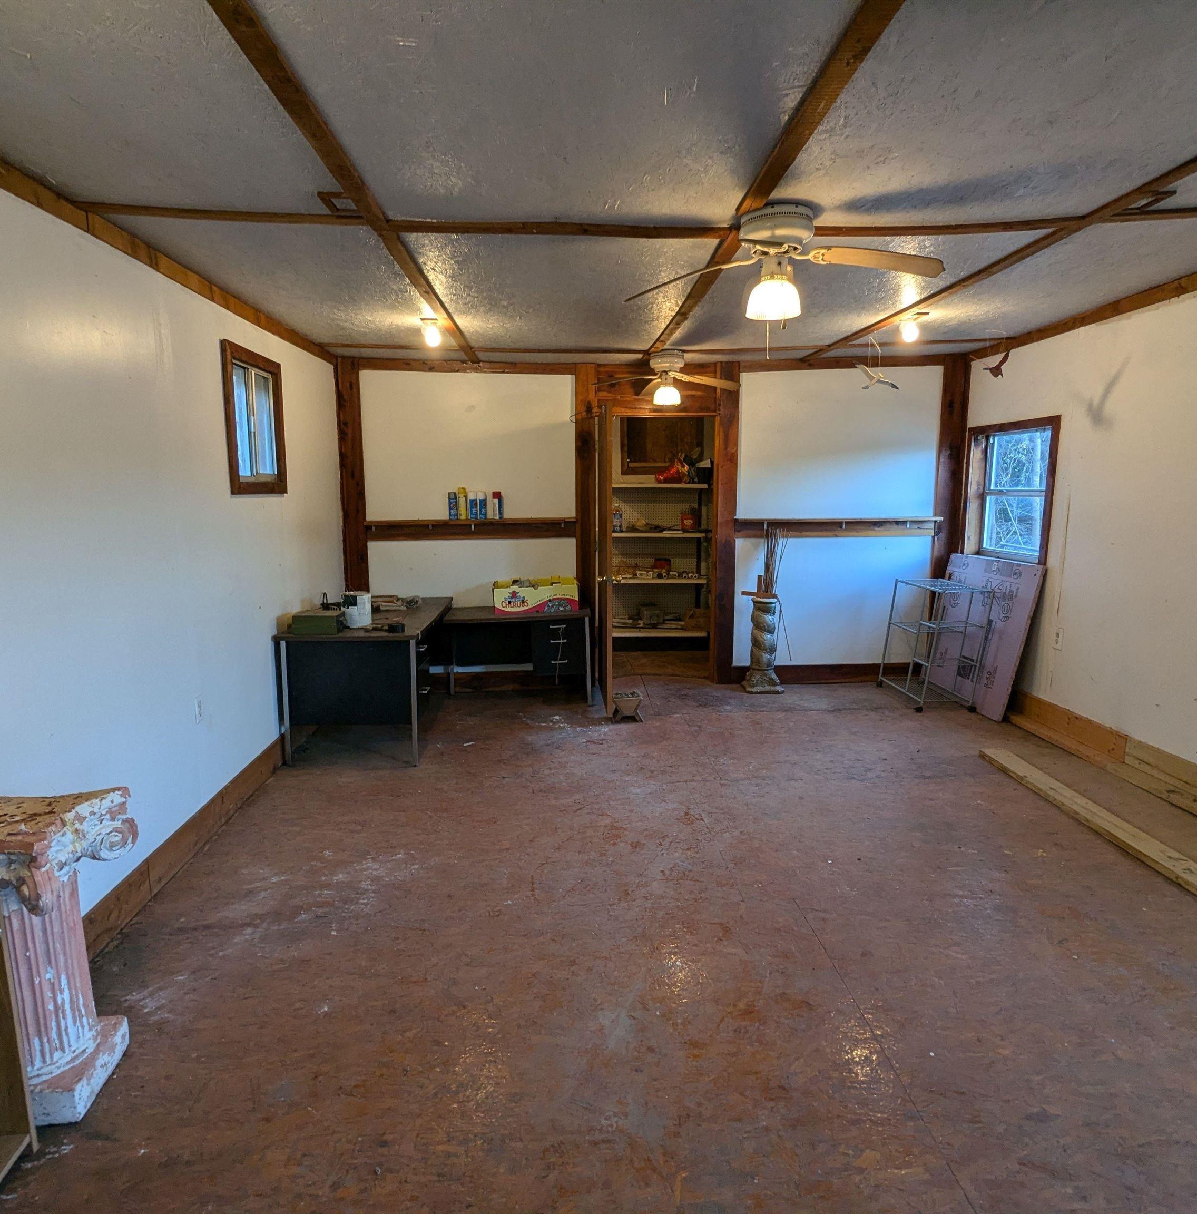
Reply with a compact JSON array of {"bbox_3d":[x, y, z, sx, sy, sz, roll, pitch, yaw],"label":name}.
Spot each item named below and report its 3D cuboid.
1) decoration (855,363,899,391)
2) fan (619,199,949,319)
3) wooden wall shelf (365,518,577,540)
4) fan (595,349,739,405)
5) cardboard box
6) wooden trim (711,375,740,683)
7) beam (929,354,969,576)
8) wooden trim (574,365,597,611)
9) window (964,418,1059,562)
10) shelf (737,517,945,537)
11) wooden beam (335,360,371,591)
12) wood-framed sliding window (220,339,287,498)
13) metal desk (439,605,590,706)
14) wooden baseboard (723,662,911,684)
[{"bbox_3d":[1.641,-1.358,4.413,0.290,0.160,0.180,-4,10,-22],"label":"decoration"},{"bbox_3d":[0.586,-1.130,2.475,1.072,0.329,1.072,1,9,13],"label":"fan"},{"bbox_3d":[-0.937,-0.578,5.591,1.551,0.144,0.130,0,9,-3],"label":"wooden wall shelf"},{"bbox_3d":[0.451,-1.482,4.862,1.072,0.329,1.072,-1,9,-2],"label":"fan"},{"bbox_3d":[-0.470,-0.081,5.461,0.595,0.190,0.390,-2,9,-12],"label":"cardboard box"},{"bbox_3d":[0.981,-0.594,5.760,0.147,2.416,0.090,0,9,-3],"label":"wooden trim"},{"bbox_3d":[2.692,-0.650,5.837,0.207,2.501,0.090,0,9,-3],"label":"beam"},{"bbox_3d":[-0.074,-0.686,5.531,0.146,2.120,0.055,-1,9,-2],"label":"wooden trim"},{"bbox_3d":[2.830,-0.773,5.165,0.070,0.963,1.055,0,9,-3],"label":"window"},{"bbox_3d":[1.814,-0.603,5.725,1.588,0.148,0.130,0,9,-3],"label":"shelf"},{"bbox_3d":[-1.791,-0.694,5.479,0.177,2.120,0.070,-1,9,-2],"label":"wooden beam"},{"bbox_3d":[-1.795,-0.948,3.886,0.070,0.718,0.727,0,9,-3],"label":"wood-framed sliding window"},{"bbox_3d":[-0.571,0.356,5.401,1.045,0.631,0.491,-1,9,-2],"label":"metal desk"},{"bbox_3d":[1.758,0.508,5.812,1.495,0.143,0.035,-1,9,-2],"label":"wooden baseboard"}]

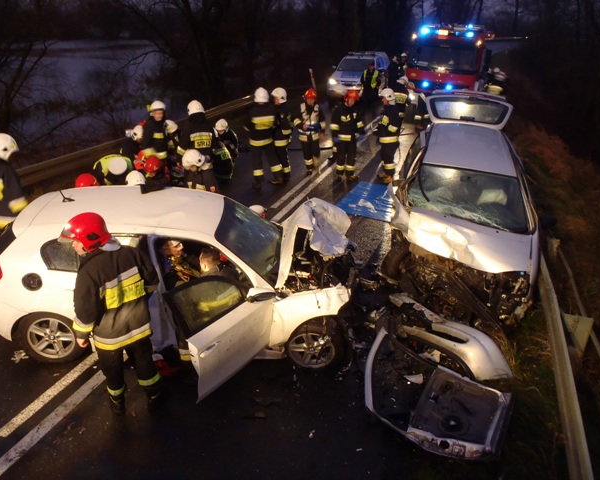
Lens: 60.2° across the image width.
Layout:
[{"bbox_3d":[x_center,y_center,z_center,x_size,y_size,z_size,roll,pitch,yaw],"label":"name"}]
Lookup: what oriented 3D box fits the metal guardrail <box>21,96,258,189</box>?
[{"bbox_3d":[-3.147,-2.541,12.740,0.320,0.720,8.970,9,26,20],"label":"metal guardrail"}]

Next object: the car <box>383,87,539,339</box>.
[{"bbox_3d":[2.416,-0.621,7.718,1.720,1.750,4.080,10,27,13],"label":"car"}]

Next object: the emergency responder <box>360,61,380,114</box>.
[{"bbox_3d":[2.320,-4.980,16.970,0.620,1.780,0.420,6,25,13],"label":"emergency responder"}]

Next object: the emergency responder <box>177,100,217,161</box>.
[{"bbox_3d":[-1.833,-1.606,9.374,0.680,1.800,0.500,-5,25,-16],"label":"emergency responder"}]

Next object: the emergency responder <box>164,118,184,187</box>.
[{"bbox_3d":[-2.376,-1.611,9.832,0.600,1.400,0.600,15,27,27],"label":"emergency responder"}]

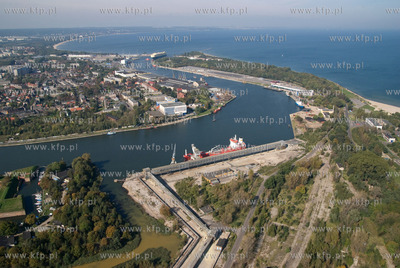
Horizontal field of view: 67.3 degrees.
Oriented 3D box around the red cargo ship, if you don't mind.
[{"bbox_3d":[26.710,24.010,532.920,121.000,32.300,18.100,-9,21,-23],"label":"red cargo ship"}]

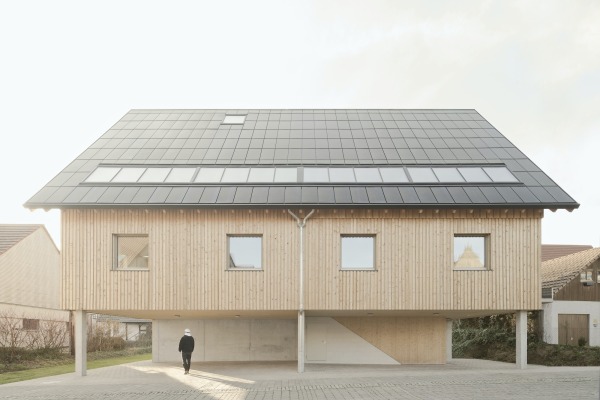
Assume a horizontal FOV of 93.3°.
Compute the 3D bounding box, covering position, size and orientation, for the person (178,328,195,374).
[{"bbox_3d":[-4.380,5.870,10.950,0.590,1.760,0.440,0,0,-9],"label":"person"}]

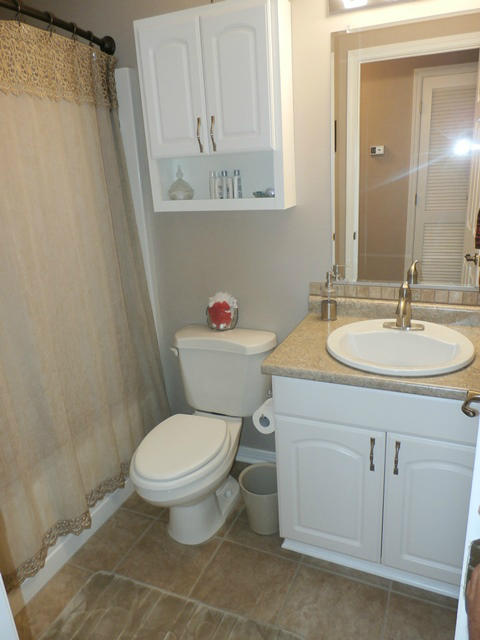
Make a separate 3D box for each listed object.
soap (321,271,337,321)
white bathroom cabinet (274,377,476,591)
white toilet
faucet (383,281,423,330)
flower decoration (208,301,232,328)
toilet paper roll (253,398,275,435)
[{"bbox_3d":[0.365,-0.095,1.852,0.066,0.198,0.072,-3,19,1],"label":"soap"},{"bbox_3d":[0.577,0.498,1.749,0.760,0.800,0.502,5,21,24],"label":"white bathroom cabinet"},{"bbox_3d":[-0.146,0.511,1.935,0.465,0.745,0.745,5,21,24],"label":"white toilet"},{"bbox_3d":[0.586,-0.050,1.647,0.148,0.193,0.148,5,21,24],"label":"faucet"},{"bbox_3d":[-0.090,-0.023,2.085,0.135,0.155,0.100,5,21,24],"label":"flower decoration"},{"bbox_3d":[0.115,0.368,1.782,0.100,0.102,0.102,5,21,24],"label":"toilet paper roll"}]

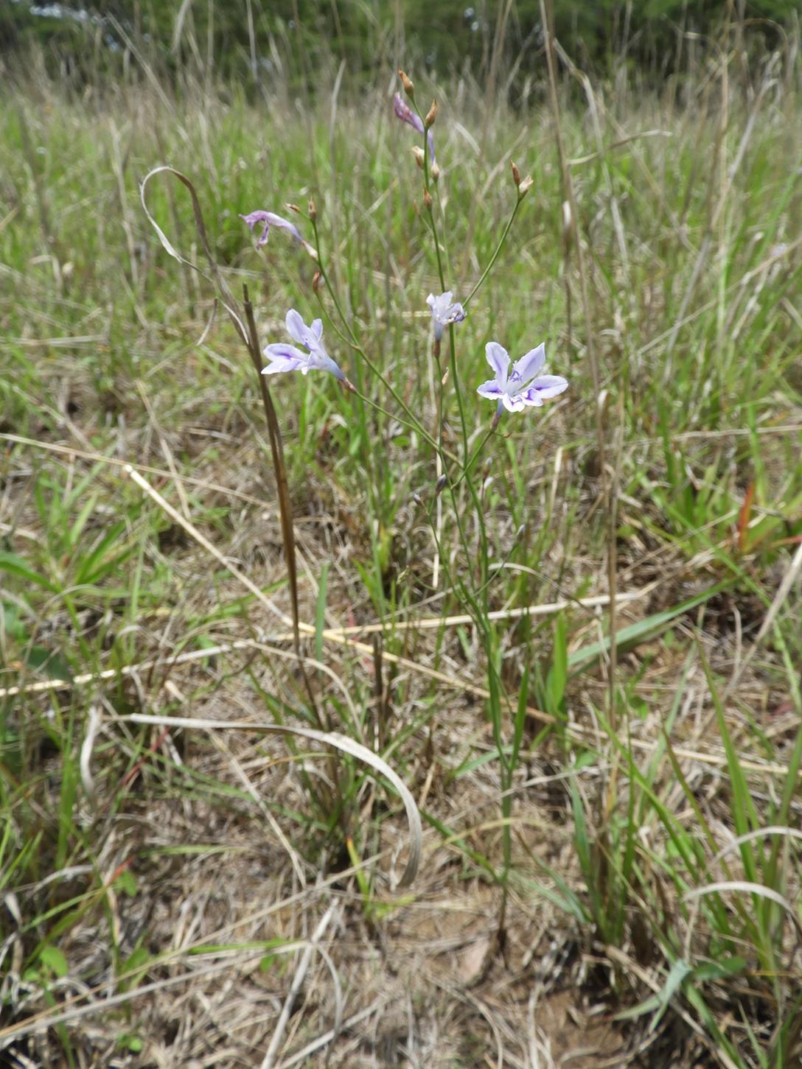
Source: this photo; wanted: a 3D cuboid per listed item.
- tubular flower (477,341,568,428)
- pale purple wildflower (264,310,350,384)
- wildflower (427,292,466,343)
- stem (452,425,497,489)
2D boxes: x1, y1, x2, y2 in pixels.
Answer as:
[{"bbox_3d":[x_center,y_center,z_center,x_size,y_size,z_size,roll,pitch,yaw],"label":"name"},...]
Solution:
[{"bbox_3d":[0.038,-0.049,0.238,0.028,0.022,0.021,-8,32,-13],"label":"tubular flower"},{"bbox_3d":[-0.031,-0.062,0.242,0.025,0.021,0.022,-15,34,-24],"label":"pale purple wildflower"},{"bbox_3d":[0.015,-0.072,0.245,0.013,0.014,0.011,-14,34,-21],"label":"wildflower"},{"bbox_3d":[0.024,-0.025,0.241,0.015,0.019,0.008,0,31,0],"label":"stem"}]

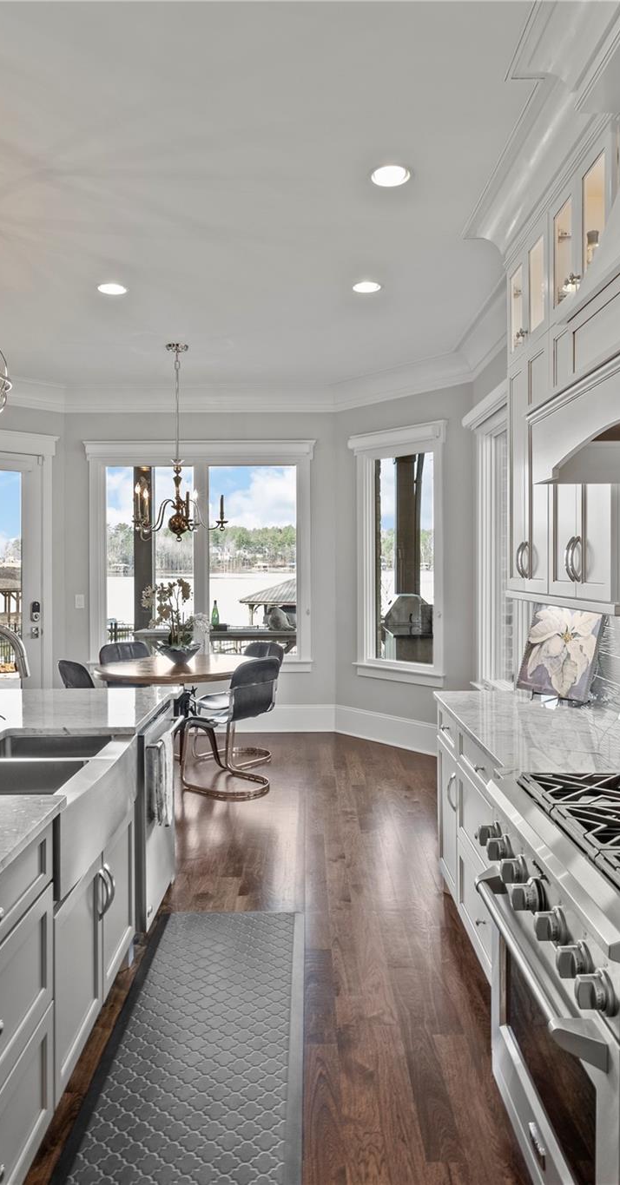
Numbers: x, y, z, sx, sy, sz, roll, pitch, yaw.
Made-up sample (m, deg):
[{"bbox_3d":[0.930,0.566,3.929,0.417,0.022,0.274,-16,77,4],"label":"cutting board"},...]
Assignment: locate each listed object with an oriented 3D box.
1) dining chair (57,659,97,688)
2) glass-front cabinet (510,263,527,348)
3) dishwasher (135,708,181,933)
[{"bbox_3d":[-1.401,0.898,5.231,0.570,0.840,0.540,-2,2,-37],"label":"dining chair"},{"bbox_3d":[1.012,-1.194,3.082,0.320,0.400,0.290,0,2,0],"label":"glass-front cabinet"},{"bbox_3d":[-0.901,0.921,3.110,0.620,0.800,0.600,0,1,0],"label":"dishwasher"}]

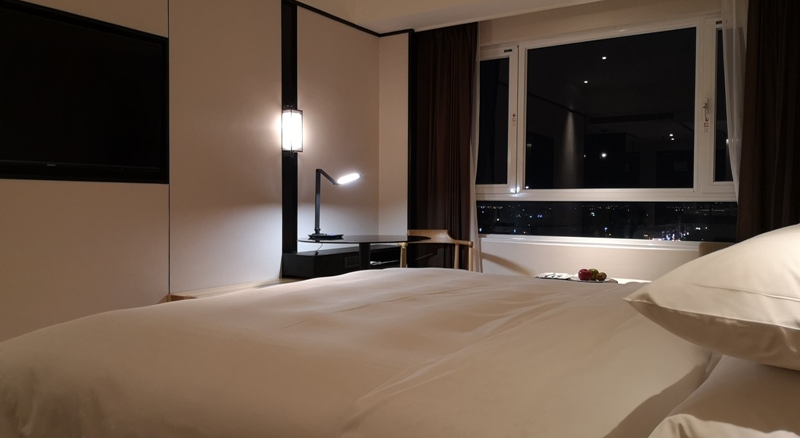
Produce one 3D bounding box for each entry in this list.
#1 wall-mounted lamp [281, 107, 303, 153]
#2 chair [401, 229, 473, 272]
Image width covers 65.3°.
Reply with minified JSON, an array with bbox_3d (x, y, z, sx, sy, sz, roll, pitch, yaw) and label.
[{"bbox_3d":[-0.674,-0.557,3.931,0.085,0.288,0.105,1,2,33],"label":"wall-mounted lamp"},{"bbox_3d":[0.226,0.476,4.395,0.530,0.777,0.510,0,2,-4],"label":"chair"}]

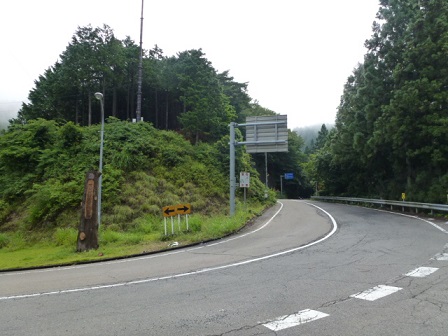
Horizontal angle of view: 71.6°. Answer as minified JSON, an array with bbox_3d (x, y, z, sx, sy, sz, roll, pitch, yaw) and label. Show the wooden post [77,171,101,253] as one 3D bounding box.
[{"bbox_3d":[-4.005,1.288,9.200,0.660,2.400,0.600,2,-5,-20],"label":"wooden post"}]

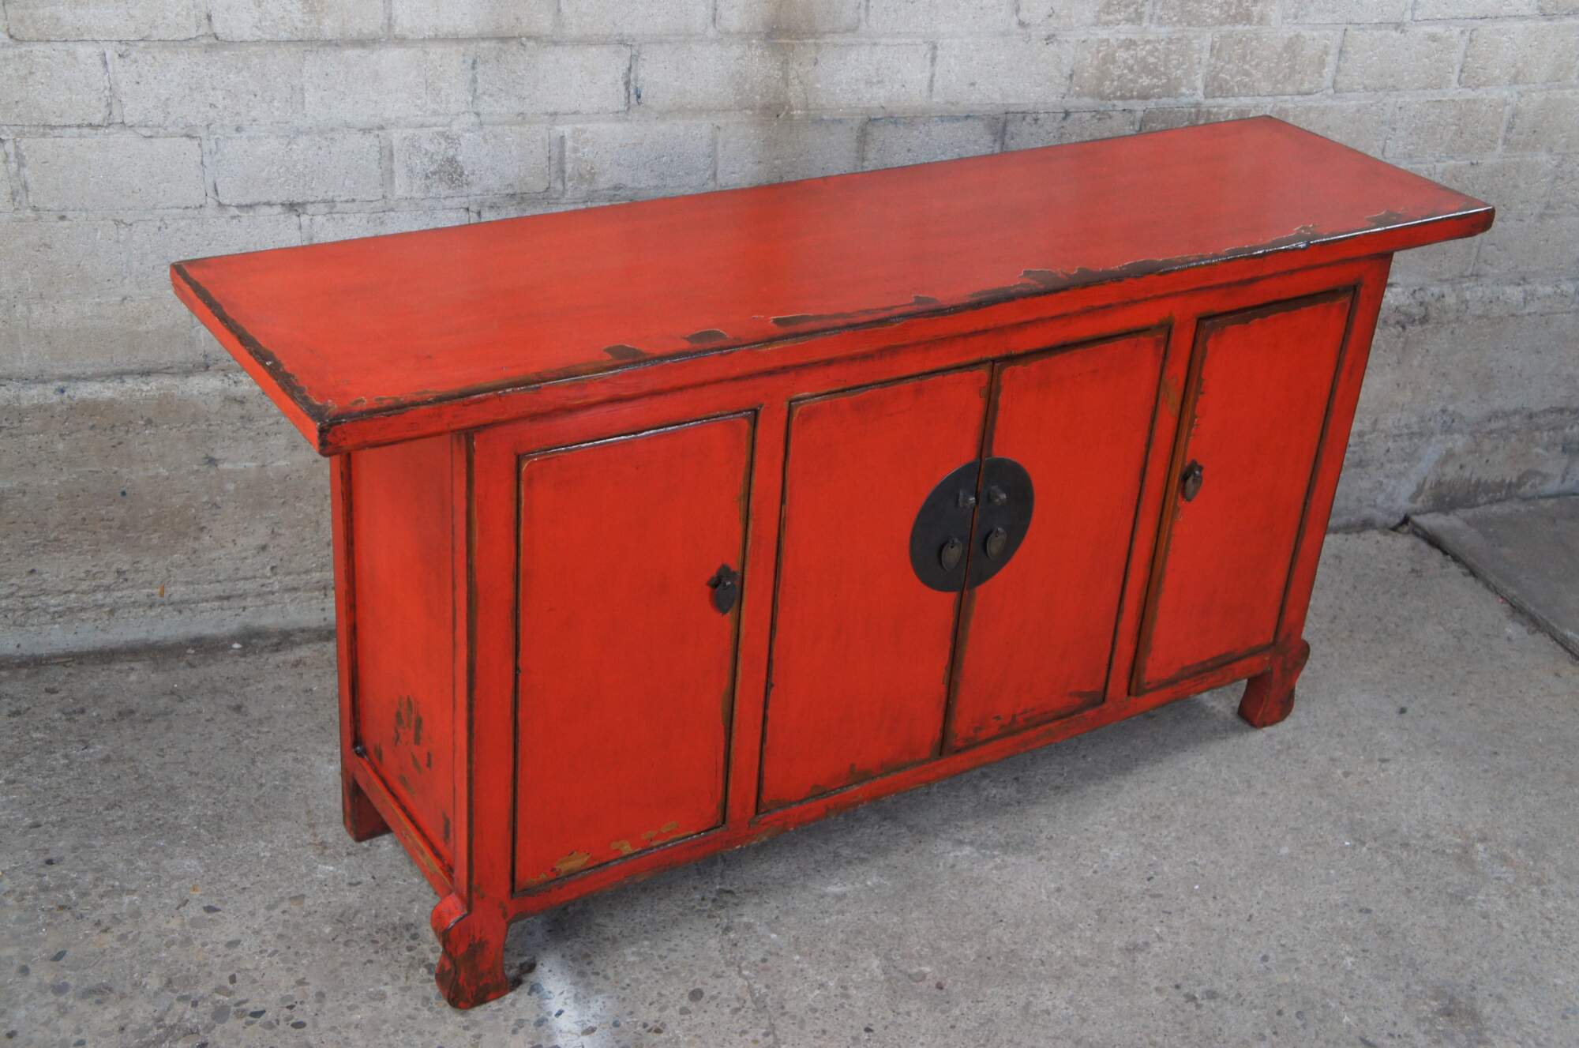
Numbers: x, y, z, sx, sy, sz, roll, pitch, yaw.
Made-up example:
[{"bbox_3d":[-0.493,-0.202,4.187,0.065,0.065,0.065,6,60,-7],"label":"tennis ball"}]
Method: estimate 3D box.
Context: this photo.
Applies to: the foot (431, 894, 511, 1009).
[{"bbox_3d":[-0.413,0.548,2.434,0.090,0.158,0.052,-14,33,-31],"label":"foot"}]

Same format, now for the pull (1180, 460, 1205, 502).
[{"bbox_3d":[0.602,-0.061,2.786,0.044,0.069,0.021,-14,33,-31],"label":"pull"}]

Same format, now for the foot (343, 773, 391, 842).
[{"bbox_3d":[-0.611,0.400,2.741,0.061,0.110,0.051,-14,33,-31],"label":"foot"}]

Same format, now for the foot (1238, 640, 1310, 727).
[{"bbox_3d":[0.823,0.256,3.193,0.083,0.168,0.053,-14,33,-31],"label":"foot"}]

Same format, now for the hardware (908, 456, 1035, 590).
[{"bbox_3d":[0.256,0.006,2.565,0.208,0.206,0.022,-14,33,-31],"label":"hardware"}]

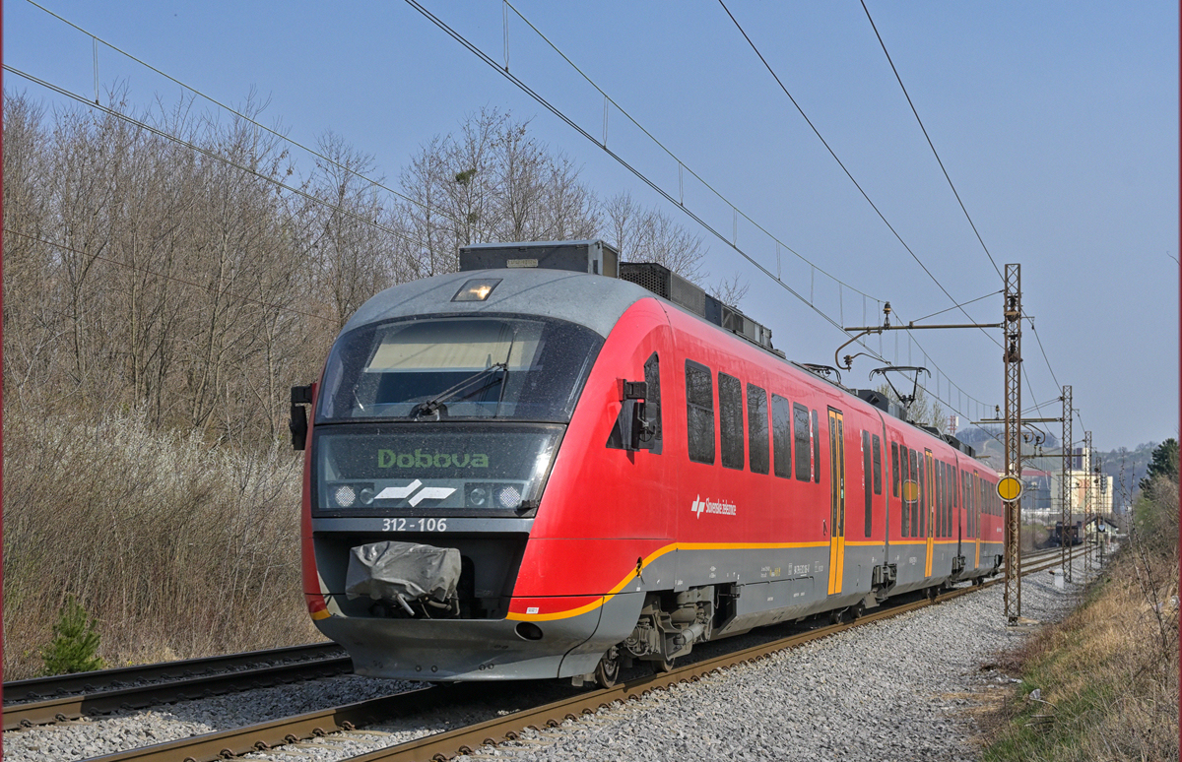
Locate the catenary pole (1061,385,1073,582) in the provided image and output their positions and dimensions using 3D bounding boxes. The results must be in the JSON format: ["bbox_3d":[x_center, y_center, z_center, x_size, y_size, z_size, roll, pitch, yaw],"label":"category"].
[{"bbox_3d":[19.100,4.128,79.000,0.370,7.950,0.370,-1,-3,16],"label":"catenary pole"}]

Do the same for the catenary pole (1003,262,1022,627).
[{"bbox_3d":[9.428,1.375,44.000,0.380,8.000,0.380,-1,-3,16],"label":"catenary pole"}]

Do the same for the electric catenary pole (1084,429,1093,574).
[{"bbox_3d":[28.564,6.894,113.000,0.370,8.100,0.370,-1,-3,16],"label":"electric catenary pole"}]

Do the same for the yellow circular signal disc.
[{"bbox_3d":[9.277,2.387,43.600,0.570,0.570,0.050,-1,-3,14],"label":"yellow circular signal disc"}]

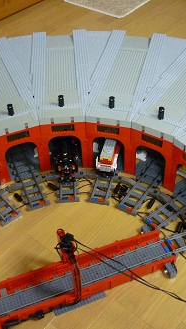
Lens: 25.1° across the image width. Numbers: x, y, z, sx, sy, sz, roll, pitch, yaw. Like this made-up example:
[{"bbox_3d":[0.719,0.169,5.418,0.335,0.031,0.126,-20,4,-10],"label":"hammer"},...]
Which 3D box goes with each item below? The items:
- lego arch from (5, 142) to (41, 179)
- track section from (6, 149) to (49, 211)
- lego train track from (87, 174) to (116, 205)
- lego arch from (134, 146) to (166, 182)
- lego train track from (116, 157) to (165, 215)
[{"bbox_3d":[-0.211,-0.014,1.236,0.100,0.130,0.040,-17,48,-14],"label":"lego arch"},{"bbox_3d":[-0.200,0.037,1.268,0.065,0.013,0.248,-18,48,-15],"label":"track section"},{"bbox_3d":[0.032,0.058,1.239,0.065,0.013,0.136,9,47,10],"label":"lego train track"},{"bbox_3d":[0.174,-0.004,1.212,0.100,0.130,0.040,24,51,23],"label":"lego arch"},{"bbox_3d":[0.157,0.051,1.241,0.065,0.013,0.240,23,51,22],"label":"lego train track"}]

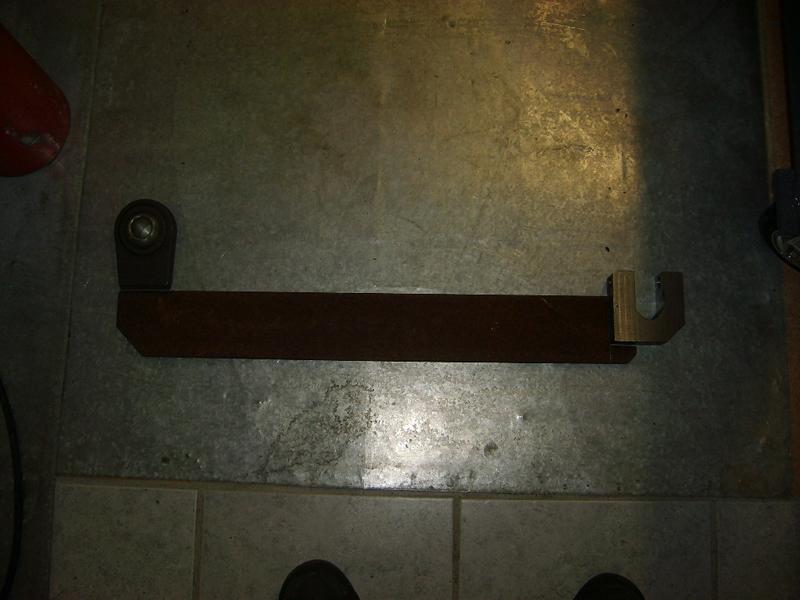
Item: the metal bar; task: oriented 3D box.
[{"bbox_3d":[-0.030,0.035,1.016,0.645,0.020,0.084,1,80,0],"label":"metal bar"}]

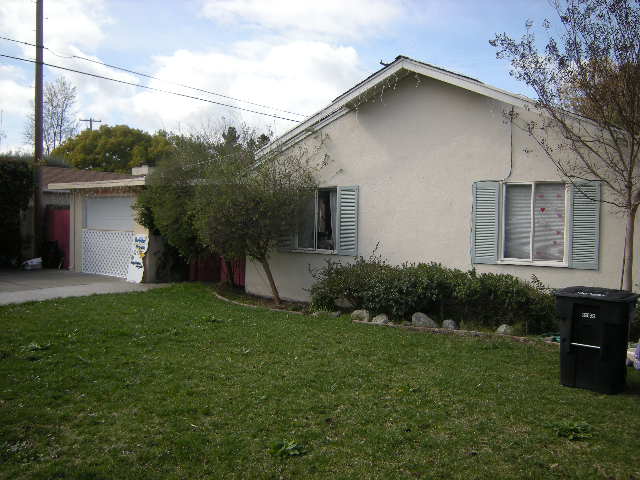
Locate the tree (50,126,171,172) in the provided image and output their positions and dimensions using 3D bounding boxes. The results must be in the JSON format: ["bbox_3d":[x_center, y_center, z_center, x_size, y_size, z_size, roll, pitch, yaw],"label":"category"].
[{"bbox_3d":[-13.175,-3.570,33.120,7.522,7.463,6.770,1,2,0],"label":"tree"}]

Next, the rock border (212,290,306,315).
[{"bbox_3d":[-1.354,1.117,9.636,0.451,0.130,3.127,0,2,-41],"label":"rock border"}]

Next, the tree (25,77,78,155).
[{"bbox_3d":[-20.349,-6.214,39.195,4.068,12.065,3.865,1,2,0],"label":"tree"}]

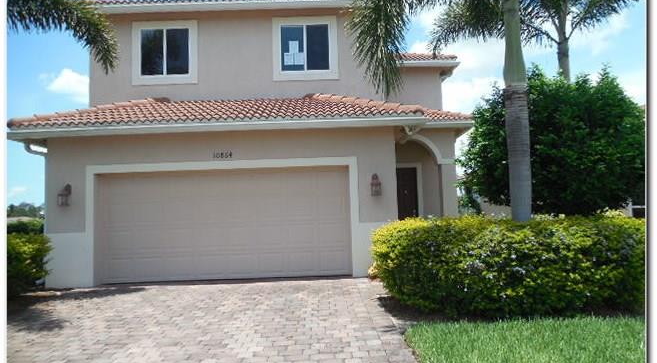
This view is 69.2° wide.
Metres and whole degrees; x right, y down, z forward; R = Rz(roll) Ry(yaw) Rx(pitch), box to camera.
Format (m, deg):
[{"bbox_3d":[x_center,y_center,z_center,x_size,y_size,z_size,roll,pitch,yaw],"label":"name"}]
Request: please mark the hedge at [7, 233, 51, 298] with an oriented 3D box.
[{"bbox_3d":[-5.784,1.472,8.509,1.450,1.100,1.400,-2,-4,-1],"label":"hedge"}]

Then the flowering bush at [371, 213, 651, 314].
[{"bbox_3d":[2.506,1.100,6.660,3.700,1.190,1.600,-2,-4,-1],"label":"flowering bush"}]

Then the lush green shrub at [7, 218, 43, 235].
[{"bbox_3d":[-8.364,1.838,13.973,2.100,1.450,1.700,-2,-4,-1],"label":"lush green shrub"}]

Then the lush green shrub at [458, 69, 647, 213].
[{"bbox_3d":[4.165,-0.177,9.029,3.650,3.850,3.300,-2,-4,-1],"label":"lush green shrub"}]

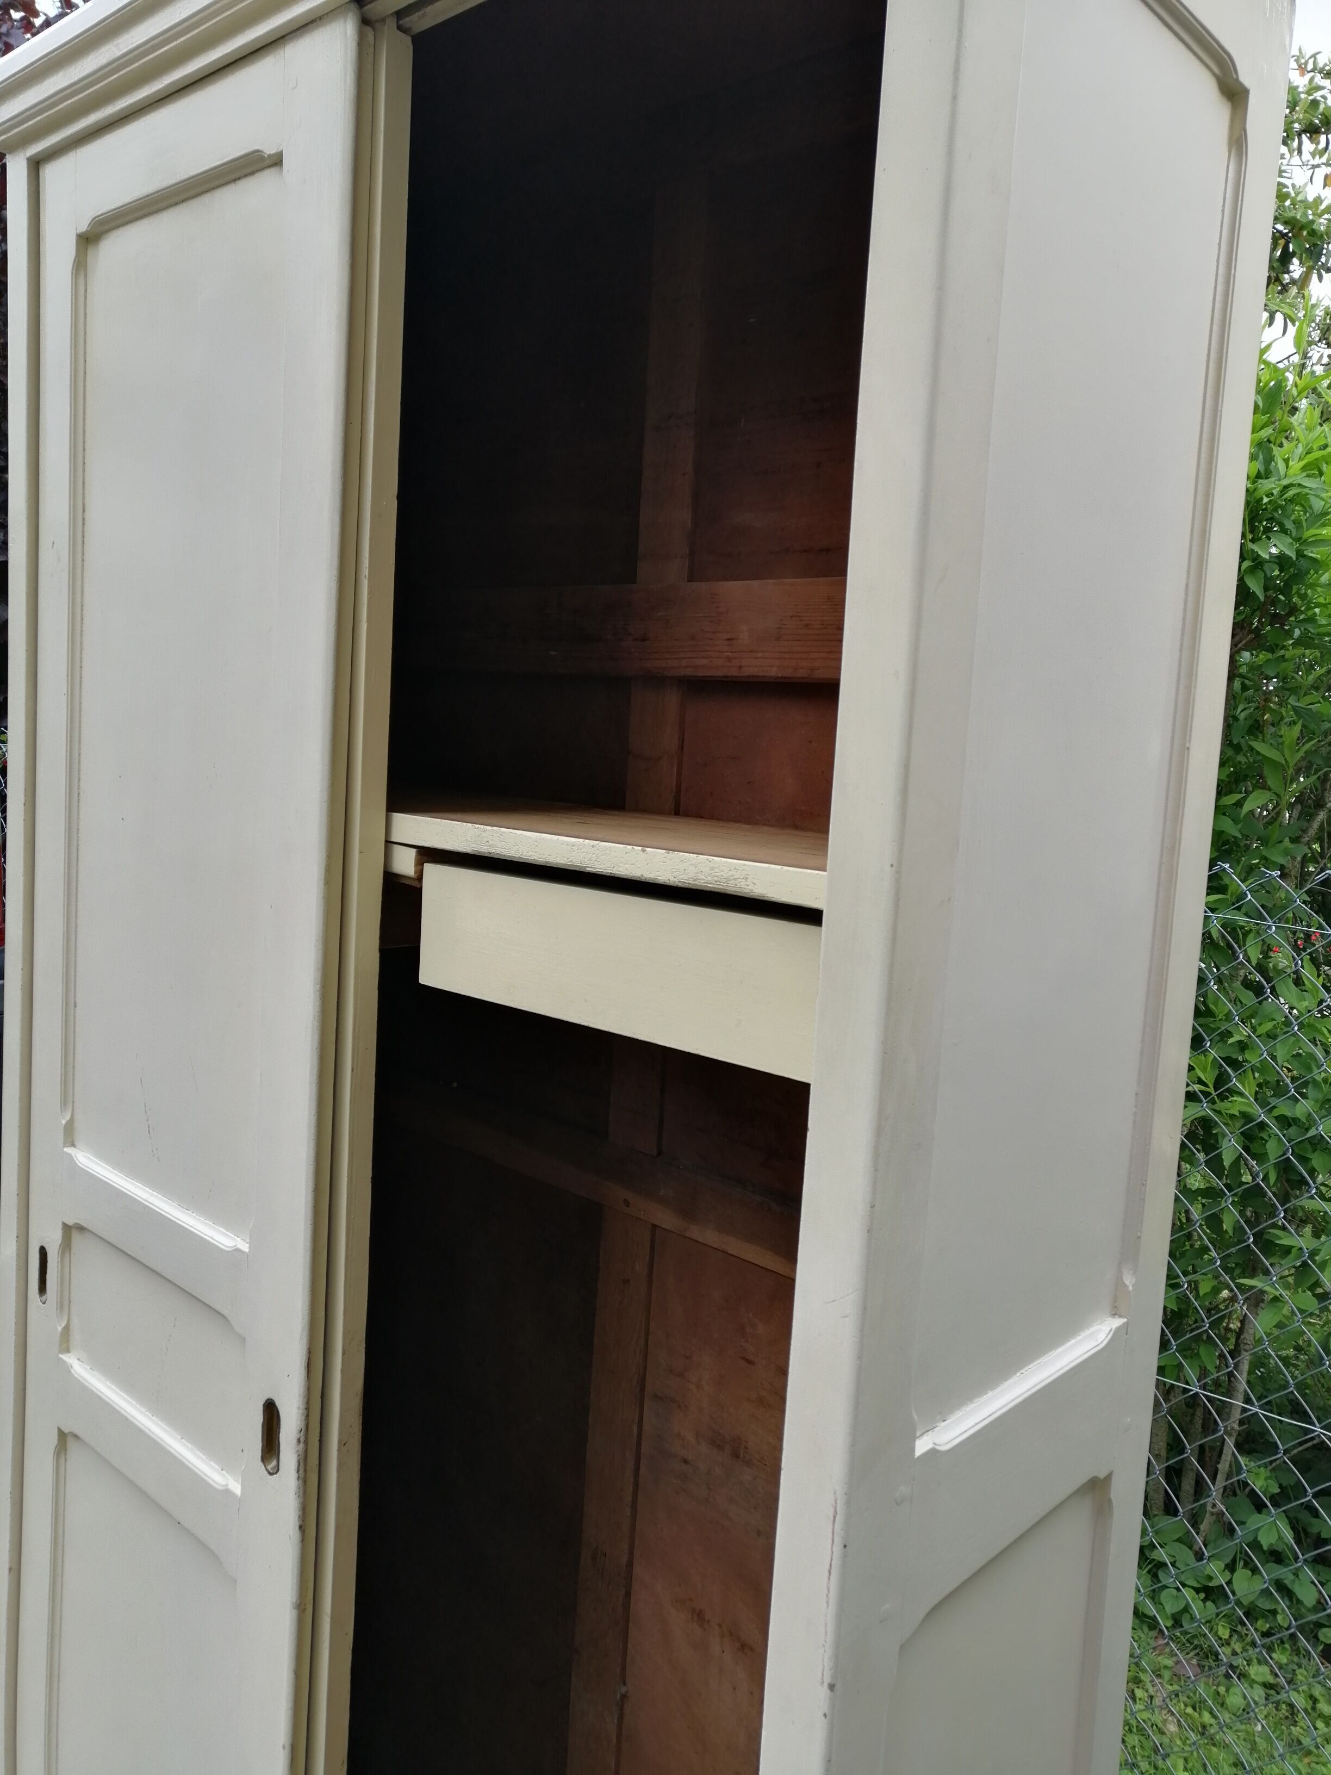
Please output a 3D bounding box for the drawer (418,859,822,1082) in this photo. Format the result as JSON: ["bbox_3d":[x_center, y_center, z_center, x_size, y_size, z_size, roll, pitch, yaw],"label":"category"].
[{"bbox_3d":[0.062,0.048,1.136,0.426,0.103,0.323,9,8,41],"label":"drawer"}]

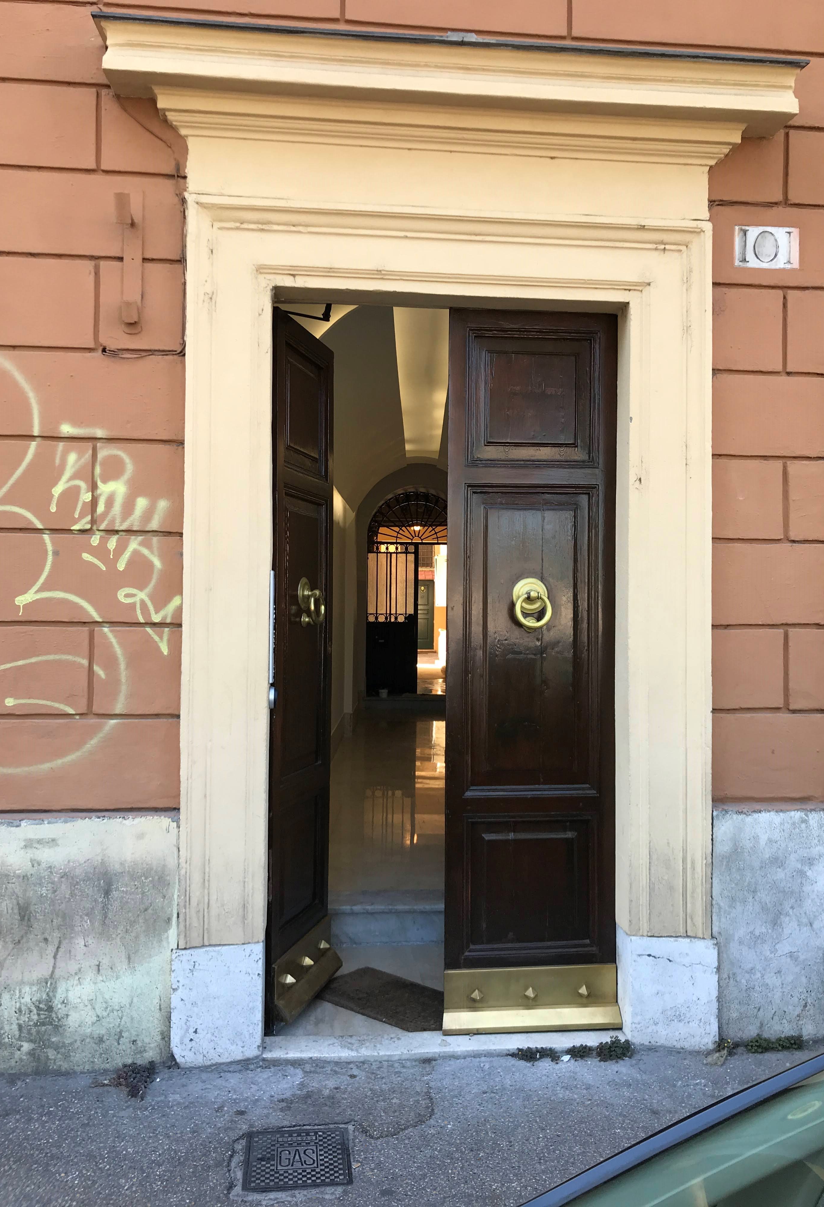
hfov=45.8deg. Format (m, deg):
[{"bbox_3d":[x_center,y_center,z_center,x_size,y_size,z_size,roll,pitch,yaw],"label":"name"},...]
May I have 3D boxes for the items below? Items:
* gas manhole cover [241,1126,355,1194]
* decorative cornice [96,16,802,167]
[{"bbox_3d":[-0.327,1.597,2.798,0.298,0.030,0.300,0,-1,-6],"label":"gas manhole cover"},{"bbox_3d":[0.169,-1.776,3.454,2.480,0.325,0.210,0,-1,-6],"label":"decorative cornice"}]

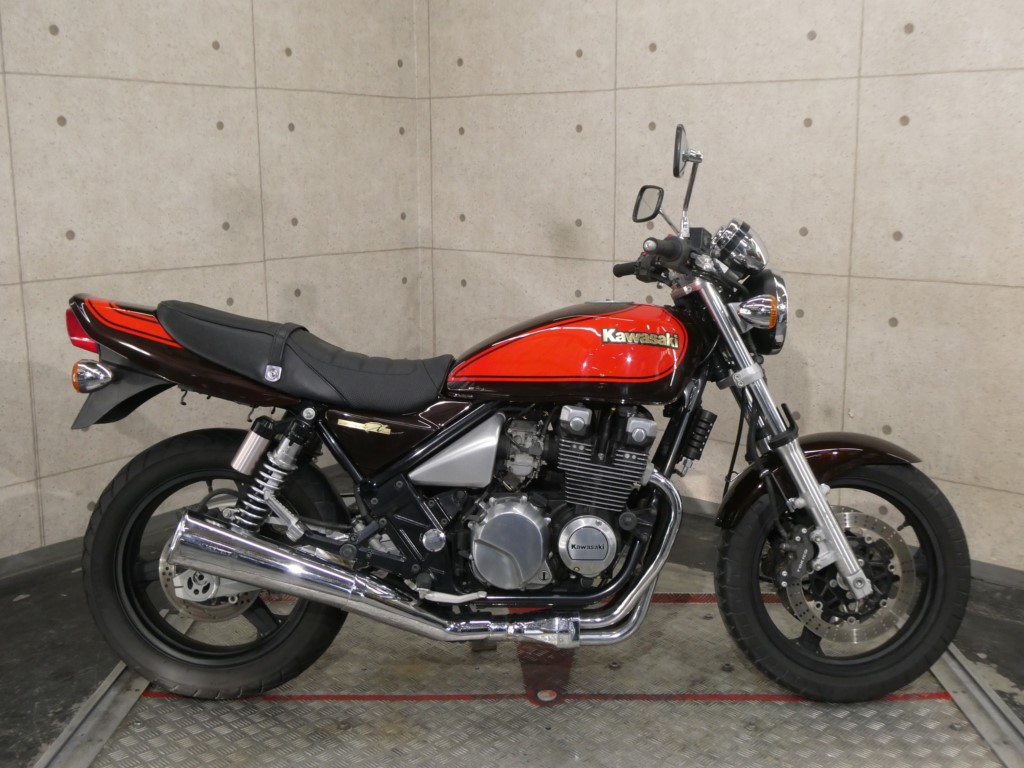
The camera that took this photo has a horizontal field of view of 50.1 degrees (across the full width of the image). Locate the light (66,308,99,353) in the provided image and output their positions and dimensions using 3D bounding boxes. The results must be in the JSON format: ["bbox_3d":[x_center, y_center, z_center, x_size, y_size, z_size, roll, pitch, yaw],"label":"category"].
[{"bbox_3d":[-0.984,-0.124,2.547,0.105,0.099,0.190,0,3,1],"label":"light"}]

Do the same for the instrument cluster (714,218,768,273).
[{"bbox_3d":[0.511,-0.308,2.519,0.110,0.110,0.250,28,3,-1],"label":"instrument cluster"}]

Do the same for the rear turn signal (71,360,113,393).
[{"bbox_3d":[-0.916,-0.016,2.388,0.092,0.070,0.085,0,3,1],"label":"rear turn signal"}]

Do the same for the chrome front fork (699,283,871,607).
[{"bbox_3d":[0.605,0.120,2.538,0.080,0.804,0.260,-28,2,2],"label":"chrome front fork"}]

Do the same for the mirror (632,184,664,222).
[{"bbox_3d":[0.364,-0.473,2.879,0.050,0.090,0.125,9,-1,-19],"label":"mirror"}]

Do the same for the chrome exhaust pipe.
[{"bbox_3d":[-0.185,0.394,2.516,1.120,0.401,0.430,0,3,1],"label":"chrome exhaust pipe"}]

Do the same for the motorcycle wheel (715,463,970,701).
[{"bbox_3d":[0.769,0.441,2.551,0.600,0.600,0.125,0,2,0],"label":"motorcycle wheel"}]

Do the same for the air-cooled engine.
[{"bbox_3d":[0.107,0.244,2.550,0.416,0.412,0.460,0,3,1],"label":"air-cooled engine"}]

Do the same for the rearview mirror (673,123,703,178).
[{"bbox_3d":[0.340,-0.460,2.154,0.055,0.090,0.125,6,4,13],"label":"rearview mirror"}]

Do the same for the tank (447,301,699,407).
[{"bbox_3d":[0.151,-0.074,2.535,0.591,0.227,0.300,0,3,1],"label":"tank"}]

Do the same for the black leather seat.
[{"bbox_3d":[-0.478,-0.066,2.543,0.696,0.257,0.270,0,3,1],"label":"black leather seat"}]

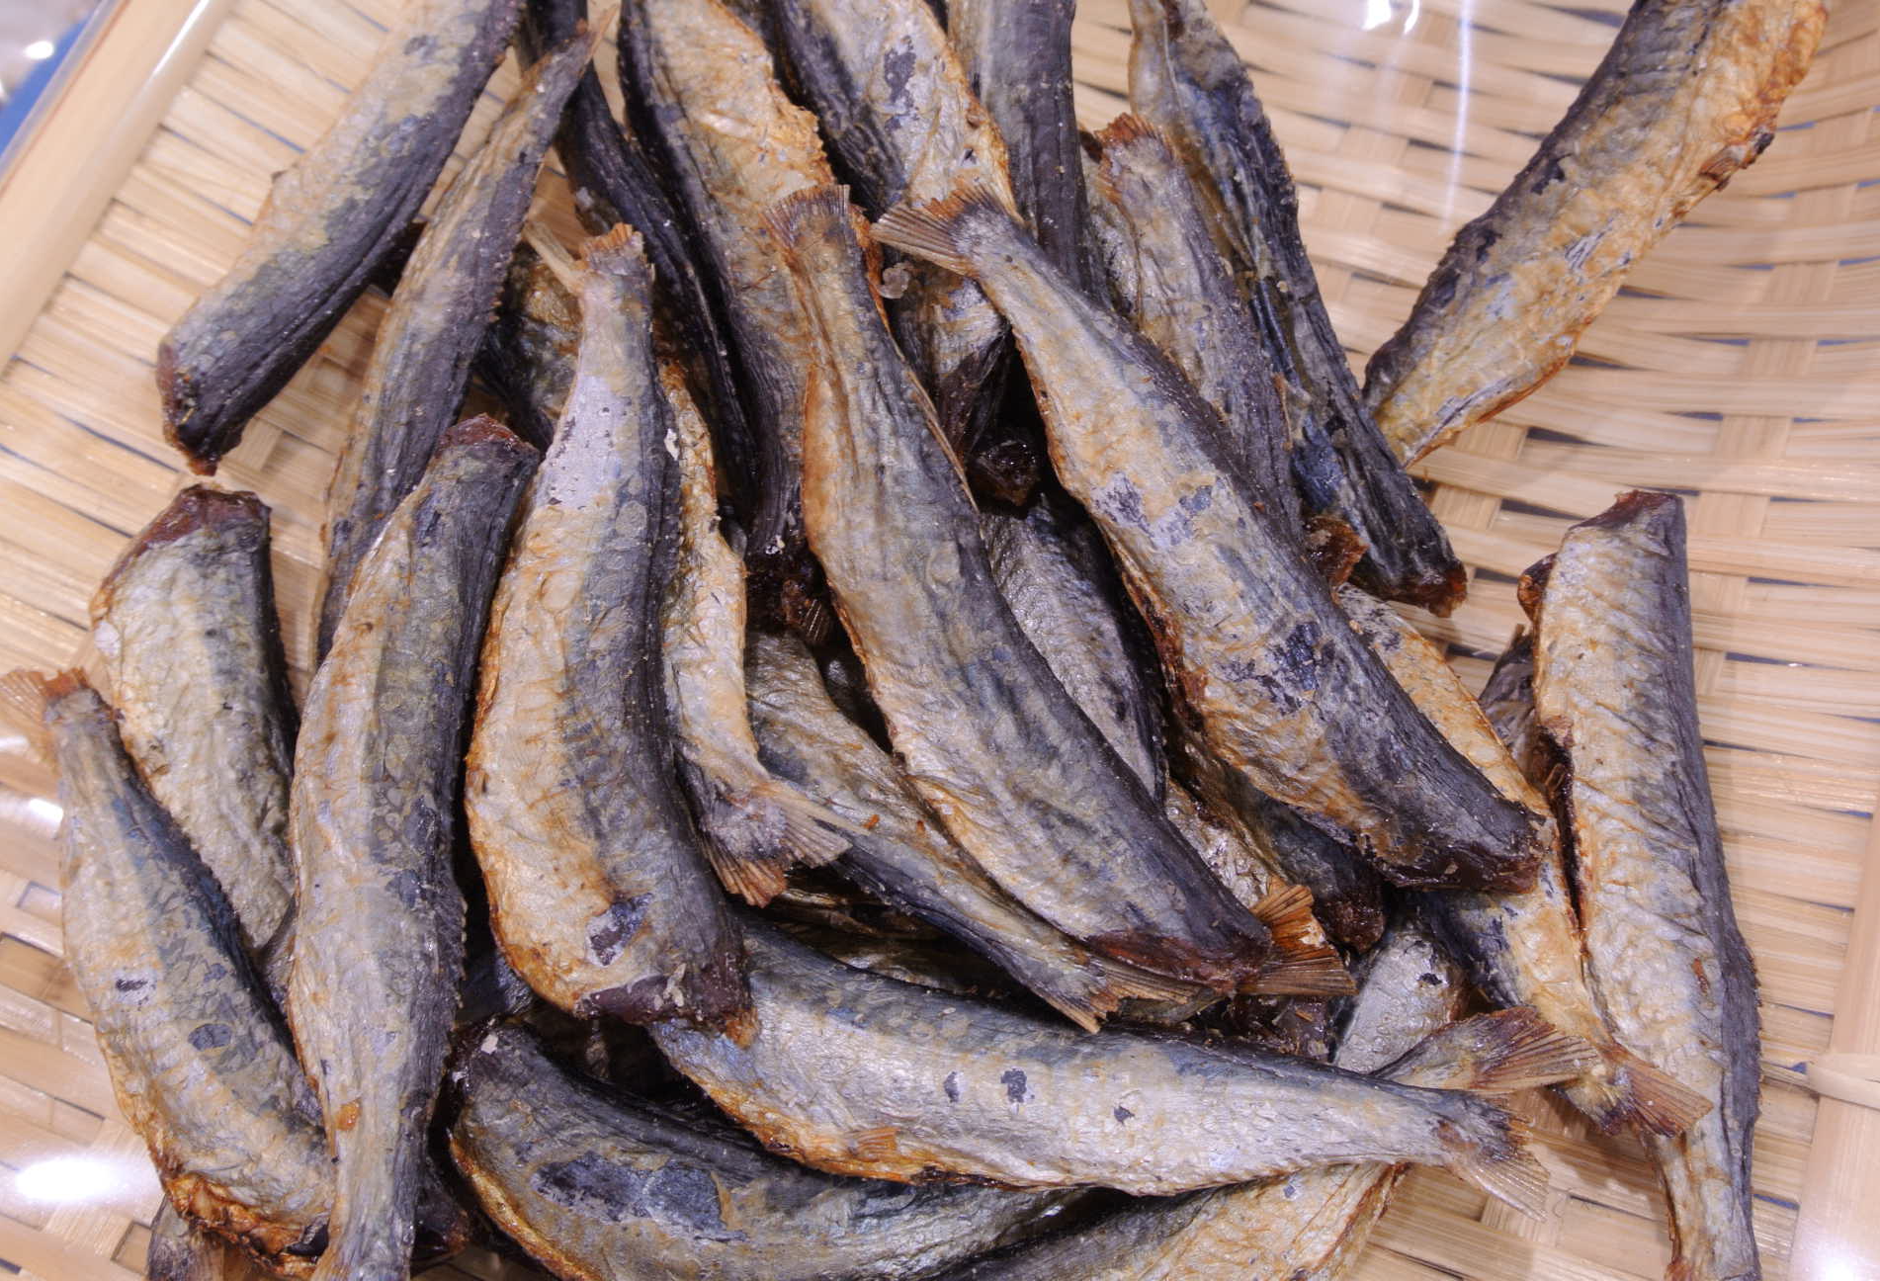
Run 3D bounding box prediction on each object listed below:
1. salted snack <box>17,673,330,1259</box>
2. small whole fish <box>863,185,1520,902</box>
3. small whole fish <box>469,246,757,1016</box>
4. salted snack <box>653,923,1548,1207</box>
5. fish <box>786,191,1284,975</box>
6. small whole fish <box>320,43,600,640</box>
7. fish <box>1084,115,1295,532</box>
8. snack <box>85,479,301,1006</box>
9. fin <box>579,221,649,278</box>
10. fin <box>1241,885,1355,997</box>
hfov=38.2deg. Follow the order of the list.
[{"bbox_3d":[-0.096,0.038,0.339,0.026,0.017,0.080,-26,73,-6],"label":"salted snack"},{"bbox_3d":[0.035,-0.015,0.402,0.032,0.022,0.143,-34,71,-13],"label":"small whole fish"},{"bbox_3d":[-0.041,-0.004,0.341,0.034,0.021,0.104,-8,72,12],"label":"small whole fish"},{"bbox_3d":[0.021,0.066,0.372,0.124,0.022,0.032,12,68,5],"label":"salted snack"},{"bbox_3d":[0.010,-0.009,0.344,0.031,0.020,0.118,-33,74,17],"label":"fish"},{"bbox_3d":[-0.080,-0.045,0.430,0.022,0.026,0.129,9,67,4],"label":"small whole fish"},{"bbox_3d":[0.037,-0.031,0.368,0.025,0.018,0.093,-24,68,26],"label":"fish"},{"bbox_3d":[-0.108,0.028,0.406,0.028,0.020,0.112,-11,67,-5],"label":"snack"},{"bbox_3d":[-0.043,-0.051,0.357,0.009,0.004,0.008,3,72,1],"label":"fin"},{"bbox_3d":[0.044,0.037,0.334,0.015,0.004,0.015,12,69,-2],"label":"fin"}]

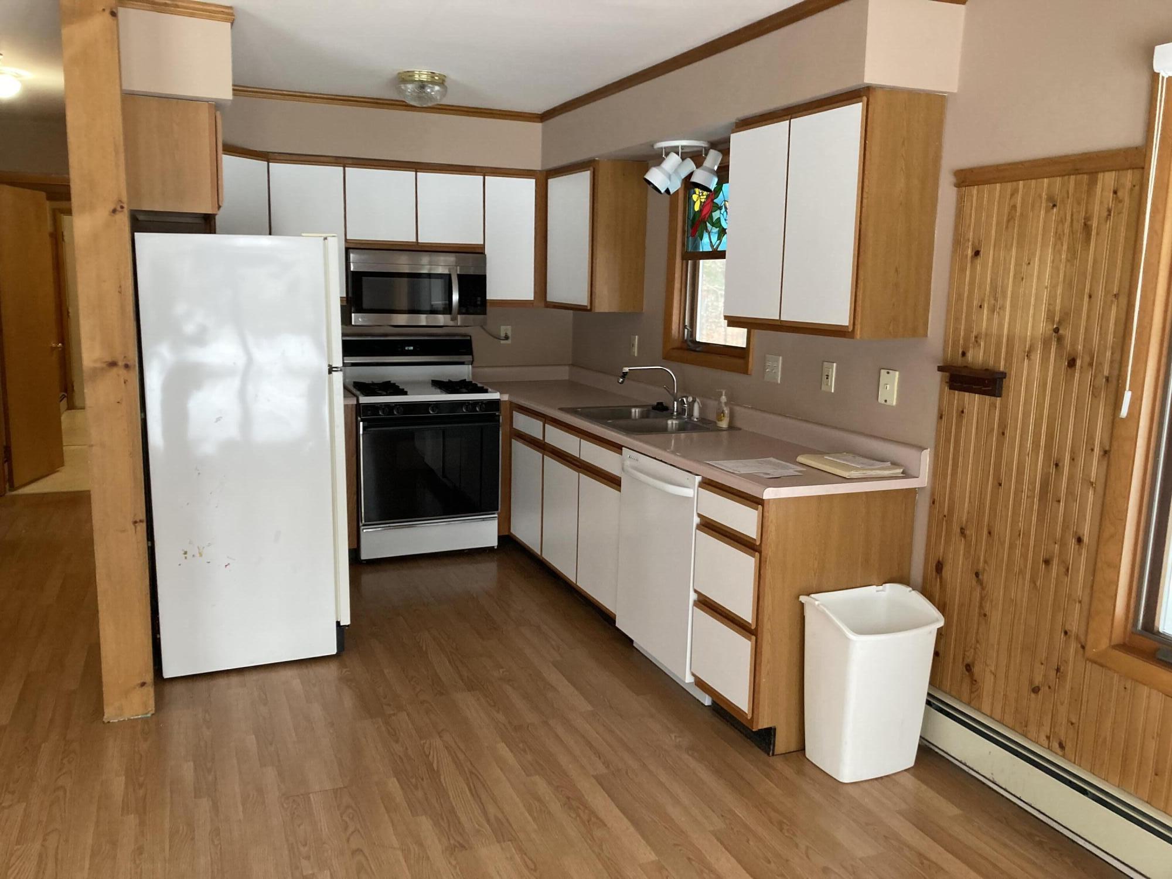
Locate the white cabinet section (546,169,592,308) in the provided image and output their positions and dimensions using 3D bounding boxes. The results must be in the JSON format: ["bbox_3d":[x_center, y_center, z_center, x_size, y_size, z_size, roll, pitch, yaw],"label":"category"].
[{"bbox_3d":[0.044,-1.082,5.179,0.318,0.715,0.660,-3,10,-23],"label":"white cabinet section"}]

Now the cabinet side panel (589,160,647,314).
[{"bbox_3d":[0.172,-1.044,4.904,0.303,0.769,0.022,-3,10,-22],"label":"cabinet side panel"}]

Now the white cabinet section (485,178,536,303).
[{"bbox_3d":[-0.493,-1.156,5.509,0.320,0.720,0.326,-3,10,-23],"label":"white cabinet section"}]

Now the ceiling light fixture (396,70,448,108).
[{"bbox_3d":[-0.748,-1.587,4.332,0.250,0.131,0.250,-3,10,-23],"label":"ceiling light fixture"}]

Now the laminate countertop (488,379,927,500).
[{"bbox_3d":[0.215,-0.096,4.448,0.660,0.044,3.156,-3,10,-22],"label":"laminate countertop"}]

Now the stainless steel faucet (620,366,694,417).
[{"bbox_3d":[0.300,-0.212,4.300,0.317,0.236,0.135,-3,10,-22],"label":"stainless steel faucet"}]

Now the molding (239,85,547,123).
[{"bbox_3d":[-0.999,-1.743,4.936,1.662,0.043,0.040,-3,10,-23],"label":"molding"}]

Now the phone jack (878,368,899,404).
[{"bbox_3d":[1.045,-0.181,3.284,0.011,0.116,0.074,-3,10,-22],"label":"phone jack"}]

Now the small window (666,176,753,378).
[{"bbox_3d":[0.596,-0.801,4.385,0.080,0.922,0.802,-3,10,-23],"label":"small window"}]

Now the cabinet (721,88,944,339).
[{"bbox_3d":[0.840,-0.767,3.355,0.319,0.765,0.764,-3,10,-23],"label":"cabinet"}]

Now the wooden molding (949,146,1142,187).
[{"bbox_3d":[1.287,-0.760,2.672,0.027,0.051,0.637,-3,10,-23],"label":"wooden molding"}]

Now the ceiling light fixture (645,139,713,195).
[{"bbox_3d":[0.409,-1.197,4.202,0.300,0.215,0.270,-3,11,-23],"label":"ceiling light fixture"}]

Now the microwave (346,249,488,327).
[{"bbox_3d":[-0.970,-0.846,5.323,0.753,0.395,0.415,-3,10,-22],"label":"microwave"}]

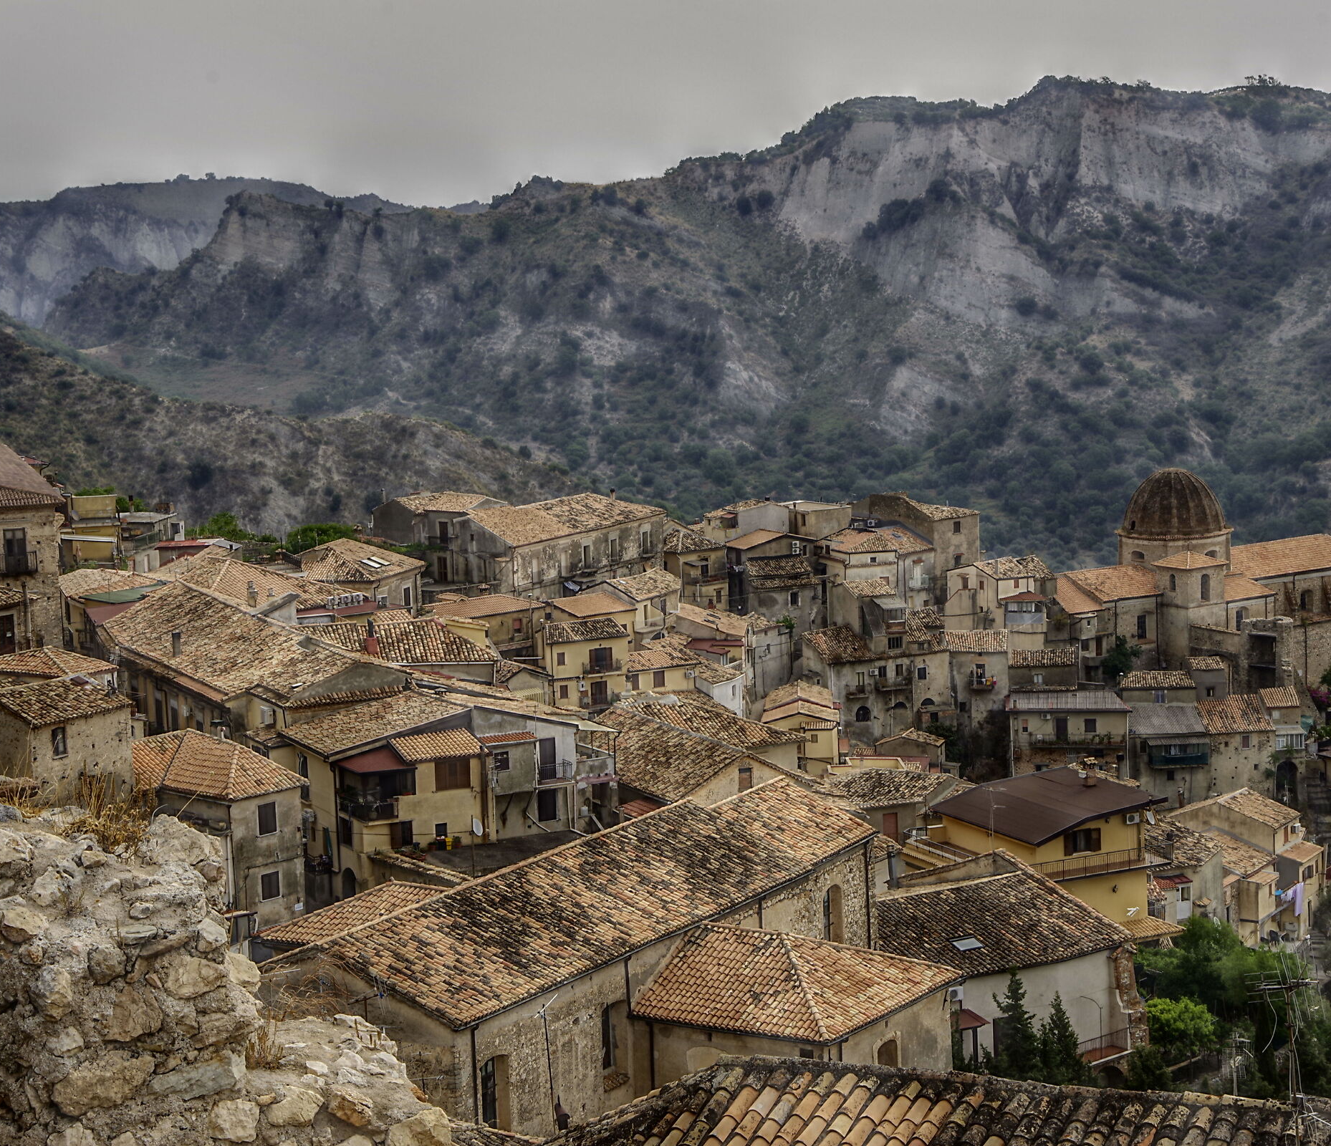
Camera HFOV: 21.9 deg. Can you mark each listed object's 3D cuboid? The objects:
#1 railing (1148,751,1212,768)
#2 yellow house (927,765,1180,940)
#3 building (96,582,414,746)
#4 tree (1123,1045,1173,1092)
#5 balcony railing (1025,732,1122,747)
[{"bbox_3d":[40.889,14.906,274.000,4.800,1.150,0.950,-2,9,-4],"label":"railing"},{"bbox_3d":[19.073,14.867,167.814,7.600,8.400,10.300,-6,10,-25],"label":"yellow house"},{"bbox_3d":[-22.731,6.737,191.120,9.800,8.400,32.600,-6,10,-24],"label":"building"},{"bbox_3d":[17.568,18.847,125.263,1.850,3.442,1.850,0,9,8],"label":"tree"},{"bbox_3d":[32.842,13.456,277.000,7.600,1.080,0.900,0,9,8],"label":"balcony railing"}]

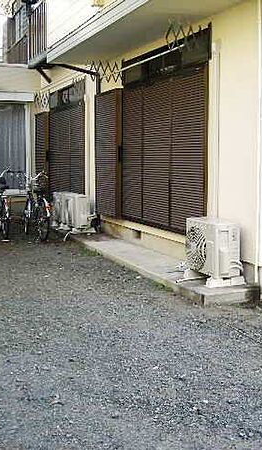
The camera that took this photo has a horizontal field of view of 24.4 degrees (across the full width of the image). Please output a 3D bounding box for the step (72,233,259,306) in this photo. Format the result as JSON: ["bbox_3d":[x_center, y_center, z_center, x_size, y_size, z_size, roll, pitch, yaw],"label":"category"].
[{"bbox_3d":[0.092,0.441,7.730,0.620,0.125,4.600,-2,7,-22],"label":"step"}]

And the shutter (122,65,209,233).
[{"bbox_3d":[0.325,-0.913,7.674,0.070,1.842,2.488,-2,6,-22],"label":"shutter"}]

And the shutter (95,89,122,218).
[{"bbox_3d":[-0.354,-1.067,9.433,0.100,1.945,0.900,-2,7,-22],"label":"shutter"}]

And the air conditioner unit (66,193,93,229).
[{"bbox_3d":[-0.892,-0.214,10.144,0.280,0.550,0.670,-2,6,-22],"label":"air conditioner unit"}]

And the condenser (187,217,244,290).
[{"bbox_3d":[0.796,0.241,5.924,0.280,0.570,0.660,-2,6,-22],"label":"condenser"}]

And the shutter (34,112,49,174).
[{"bbox_3d":[-1.930,-1.476,13.332,0.100,1.905,0.890,-2,7,-22],"label":"shutter"}]

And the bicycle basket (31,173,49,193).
[{"bbox_3d":[-1.380,-0.648,9.250,0.280,0.280,0.290,-2,6,-22],"label":"bicycle basket"}]

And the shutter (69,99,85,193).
[{"bbox_3d":[-0.974,-1.223,10.805,0.050,1.842,0.905,-2,6,-22],"label":"shutter"}]

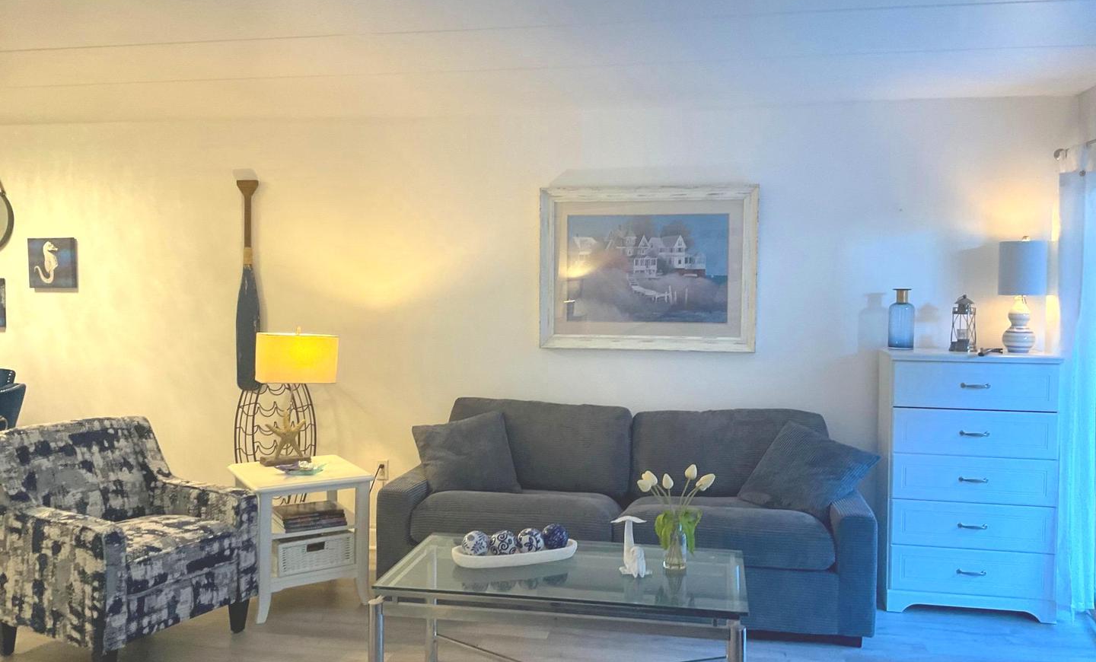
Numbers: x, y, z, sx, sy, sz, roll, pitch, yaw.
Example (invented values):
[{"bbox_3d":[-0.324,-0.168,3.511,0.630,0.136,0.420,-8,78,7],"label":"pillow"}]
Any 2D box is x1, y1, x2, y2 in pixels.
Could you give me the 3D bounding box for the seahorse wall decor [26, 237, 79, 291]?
[{"bbox_3d":[-2.985,-0.407,5.535,0.295,0.297,0.037,1,3,11],"label":"seahorse wall decor"}]

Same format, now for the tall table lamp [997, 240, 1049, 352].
[{"bbox_3d":[2.227,-0.166,4.318,0.232,0.549,0.232,1,2,10],"label":"tall table lamp"}]

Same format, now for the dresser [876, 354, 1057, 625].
[{"bbox_3d":[1.970,0.704,4.369,0.729,1.197,0.414,1,2,10],"label":"dresser"}]

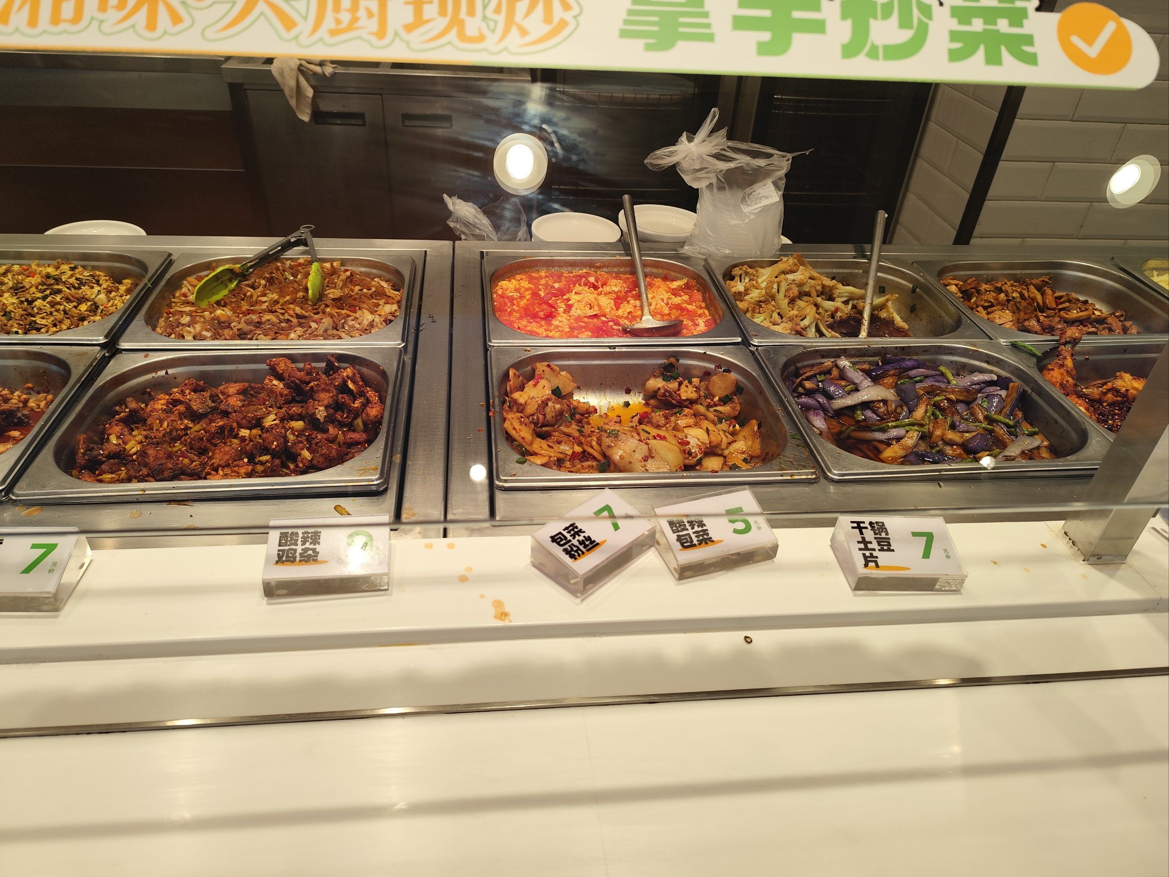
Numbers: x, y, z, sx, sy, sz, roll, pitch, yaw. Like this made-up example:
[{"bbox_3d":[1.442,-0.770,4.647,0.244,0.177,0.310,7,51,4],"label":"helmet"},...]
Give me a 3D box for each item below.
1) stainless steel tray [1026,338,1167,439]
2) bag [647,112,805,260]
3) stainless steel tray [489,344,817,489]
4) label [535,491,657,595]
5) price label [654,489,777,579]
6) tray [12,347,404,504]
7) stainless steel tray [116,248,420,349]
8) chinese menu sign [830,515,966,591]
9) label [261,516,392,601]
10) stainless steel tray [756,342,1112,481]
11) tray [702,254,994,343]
[{"bbox_3d":[0.730,-0.020,0.961,0.325,0.075,0.265,-1,36,-7],"label":"stainless steel tray"},{"bbox_3d":[0.209,-0.402,1.208,0.245,0.215,0.160,-1,36,-7],"label":"bag"},{"bbox_3d":[0.058,-0.007,0.882,0.325,0.075,0.265,-1,36,-7],"label":"stainless steel tray"},{"bbox_3d":[0.009,0.089,0.687,0.061,0.032,0.099,32,45,32],"label":"label"},{"bbox_3d":[0.118,0.085,0.704,0.099,0.032,0.061,-9,39,-17],"label":"price label"},{"bbox_3d":[-0.364,0.001,0.835,0.325,0.075,0.265,-1,36,-7],"label":"tray"},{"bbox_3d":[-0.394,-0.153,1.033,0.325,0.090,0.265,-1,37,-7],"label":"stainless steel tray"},{"bbox_3d":[0.283,0.103,0.698,0.099,0.032,0.061,1,37,-5],"label":"chinese menu sign"},{"bbox_3d":[-0.210,0.095,0.641,0.095,0.032,0.059,-2,37,-8],"label":"label"},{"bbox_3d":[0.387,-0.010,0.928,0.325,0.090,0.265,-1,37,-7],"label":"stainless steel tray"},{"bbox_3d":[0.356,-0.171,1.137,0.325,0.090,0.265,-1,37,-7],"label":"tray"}]

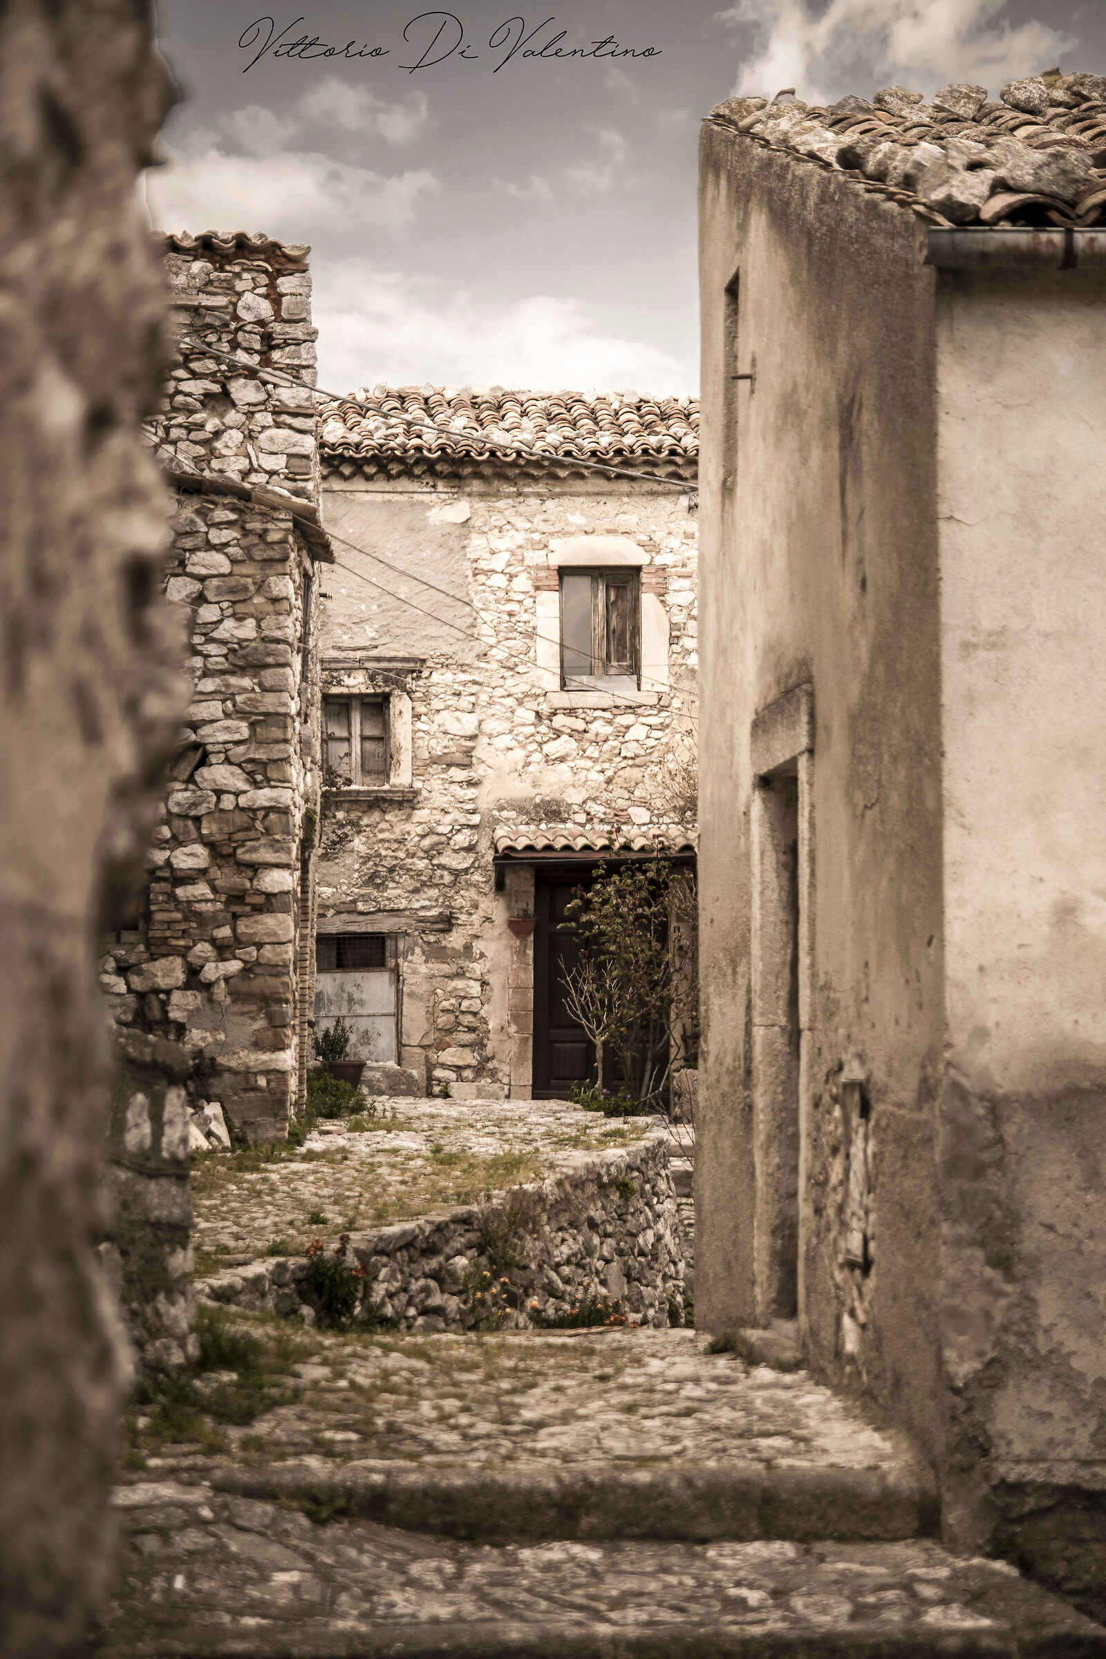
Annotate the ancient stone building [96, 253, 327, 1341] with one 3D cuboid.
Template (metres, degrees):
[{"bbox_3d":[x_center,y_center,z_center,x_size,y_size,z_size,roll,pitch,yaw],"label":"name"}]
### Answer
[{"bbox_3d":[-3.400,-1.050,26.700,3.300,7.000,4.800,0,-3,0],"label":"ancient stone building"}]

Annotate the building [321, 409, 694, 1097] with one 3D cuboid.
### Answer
[{"bbox_3d":[-0.400,-0.930,36.800,5.200,7.500,5.200,0,-3,0],"label":"building"}]

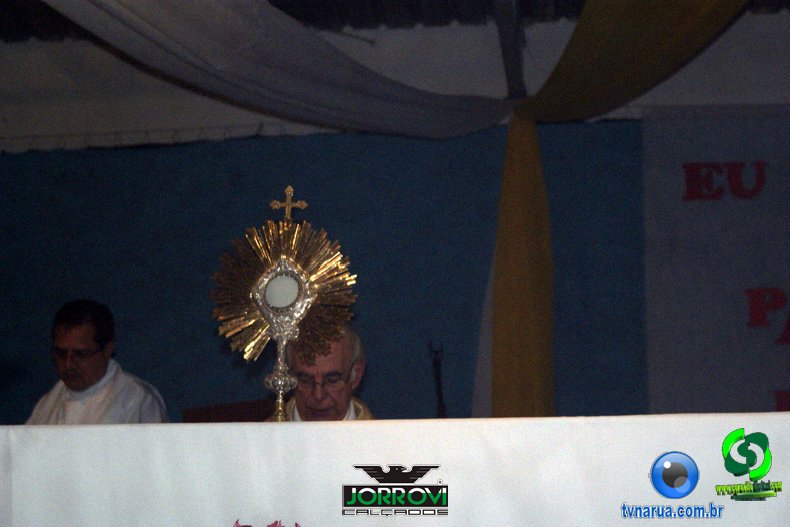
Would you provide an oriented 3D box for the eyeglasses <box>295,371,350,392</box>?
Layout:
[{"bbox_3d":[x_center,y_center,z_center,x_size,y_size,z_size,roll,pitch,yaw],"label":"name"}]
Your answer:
[{"bbox_3d":[-0.163,0.253,5.367,0.138,0.042,0.140,0,15,6],"label":"eyeglasses"}]

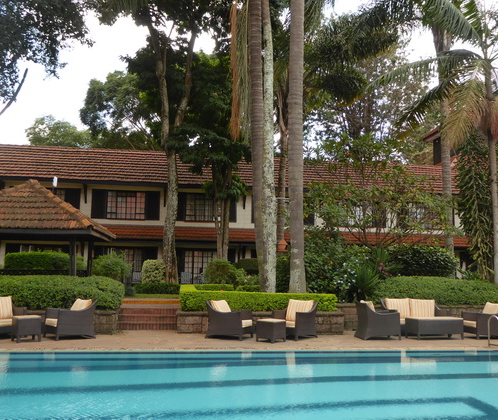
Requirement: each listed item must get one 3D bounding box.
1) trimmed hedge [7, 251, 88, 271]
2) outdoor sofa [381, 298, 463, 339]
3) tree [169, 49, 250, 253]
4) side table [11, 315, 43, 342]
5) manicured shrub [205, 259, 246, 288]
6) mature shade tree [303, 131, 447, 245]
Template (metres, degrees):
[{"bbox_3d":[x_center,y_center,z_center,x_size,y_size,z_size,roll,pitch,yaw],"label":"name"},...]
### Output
[{"bbox_3d":[-8.187,2.445,22.669,3.050,1.500,1.100,2,-6,-8],"label":"trimmed hedge"},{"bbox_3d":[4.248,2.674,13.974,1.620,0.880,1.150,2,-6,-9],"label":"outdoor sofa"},{"bbox_3d":[-1.550,-1.190,22.752,3.300,8.900,3.200,2,-6,-7],"label":"tree"},{"bbox_3d":[-4.559,2.451,11.636,0.470,0.480,0.470,6,-8,-36],"label":"side table"},{"bbox_3d":[-0.971,2.649,22.446,1.600,1.400,1.400,2,-6,-8],"label":"manicured shrub"},{"bbox_3d":[4.397,0.339,19.373,4.500,5.400,4.200,2,-6,-8],"label":"mature shade tree"}]

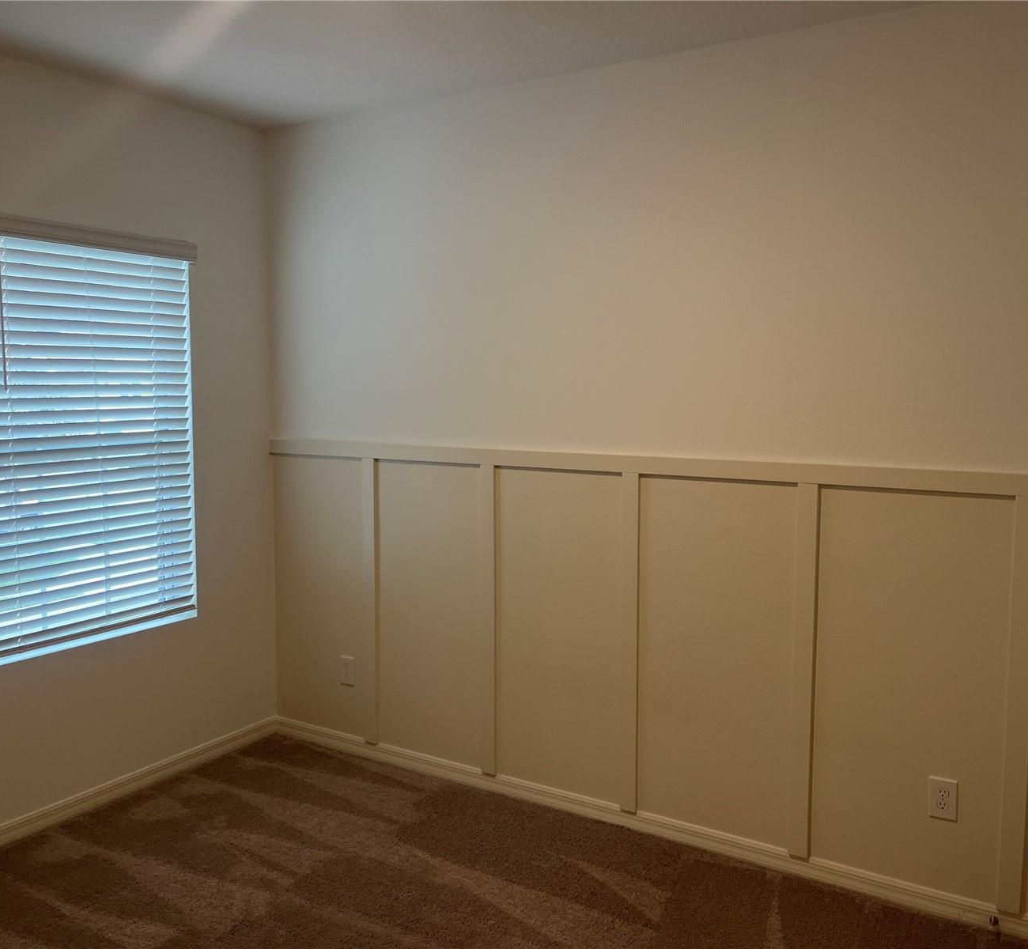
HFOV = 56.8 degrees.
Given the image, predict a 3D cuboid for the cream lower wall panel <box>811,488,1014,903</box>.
[{"bbox_3d":[1.177,0.644,2.858,0.542,1.196,0.030,3,6,32],"label":"cream lower wall panel"}]

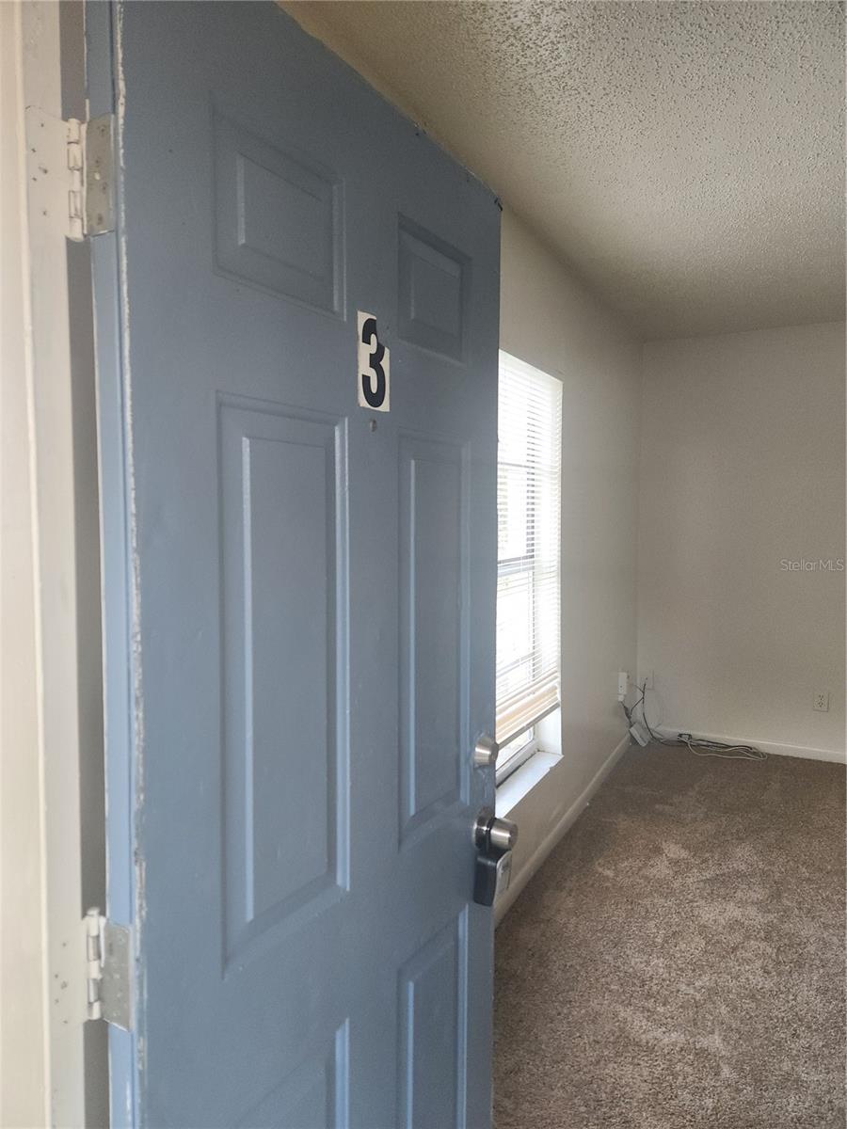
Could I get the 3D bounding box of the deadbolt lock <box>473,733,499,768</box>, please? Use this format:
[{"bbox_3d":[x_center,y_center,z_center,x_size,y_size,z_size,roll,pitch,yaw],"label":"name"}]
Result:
[{"bbox_3d":[0.115,0.333,1.347,0.026,0.062,0.061,2,4,31],"label":"deadbolt lock"}]

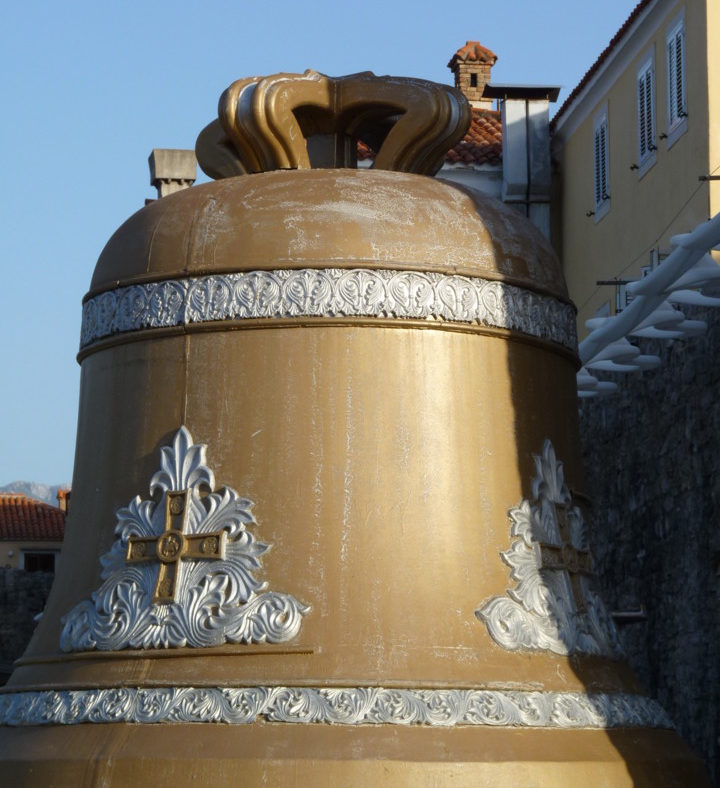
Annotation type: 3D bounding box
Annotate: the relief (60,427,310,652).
[{"bbox_3d":[-0.723,0.590,12.051,1.231,0.920,0.201,-4,-20,31],"label":"relief"}]

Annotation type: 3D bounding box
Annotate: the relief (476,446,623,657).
[{"bbox_3d":[0.822,0.649,12.401,0.201,0.920,1.233,-18,-16,30],"label":"relief"}]

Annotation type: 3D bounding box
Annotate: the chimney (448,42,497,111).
[{"bbox_3d":[2.121,-5.968,57.000,0.780,1.300,0.780,2,-7,-11],"label":"chimney"}]

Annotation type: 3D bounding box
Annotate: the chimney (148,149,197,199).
[{"bbox_3d":[-3.093,-3.540,50.000,0.720,0.950,0.720,2,-7,-11],"label":"chimney"}]

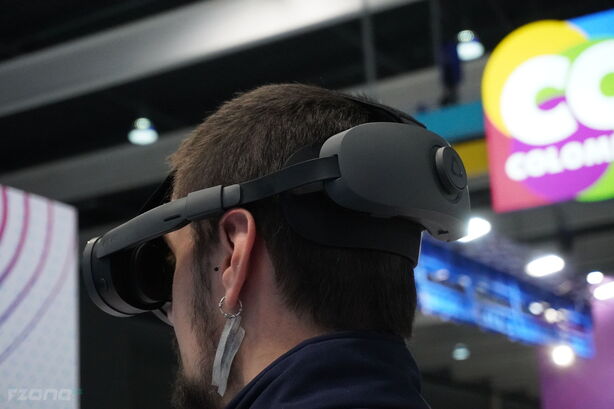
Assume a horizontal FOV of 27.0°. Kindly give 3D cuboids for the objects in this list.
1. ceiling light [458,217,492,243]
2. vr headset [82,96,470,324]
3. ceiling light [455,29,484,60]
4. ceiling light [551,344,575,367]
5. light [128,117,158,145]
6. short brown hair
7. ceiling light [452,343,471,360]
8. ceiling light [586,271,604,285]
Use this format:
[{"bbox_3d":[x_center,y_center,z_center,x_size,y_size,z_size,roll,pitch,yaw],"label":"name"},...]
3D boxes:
[{"bbox_3d":[2.296,0.363,17.849,0.480,0.280,0.400,-3,-13,0],"label":"ceiling light"},{"bbox_3d":[-0.012,-0.001,0.918,0.278,0.155,0.175,-16,-18,27],"label":"vr headset"},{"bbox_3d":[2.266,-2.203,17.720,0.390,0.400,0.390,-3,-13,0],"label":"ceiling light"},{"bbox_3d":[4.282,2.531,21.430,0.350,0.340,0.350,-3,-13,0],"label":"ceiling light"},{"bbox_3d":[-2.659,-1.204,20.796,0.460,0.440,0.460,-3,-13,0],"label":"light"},{"bbox_3d":[-0.007,0.003,0.920,0.200,0.195,0.168,-12,-16,28],"label":"short brown hair"},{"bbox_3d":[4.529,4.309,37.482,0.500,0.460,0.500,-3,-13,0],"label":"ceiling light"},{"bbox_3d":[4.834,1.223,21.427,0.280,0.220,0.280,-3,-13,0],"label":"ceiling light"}]

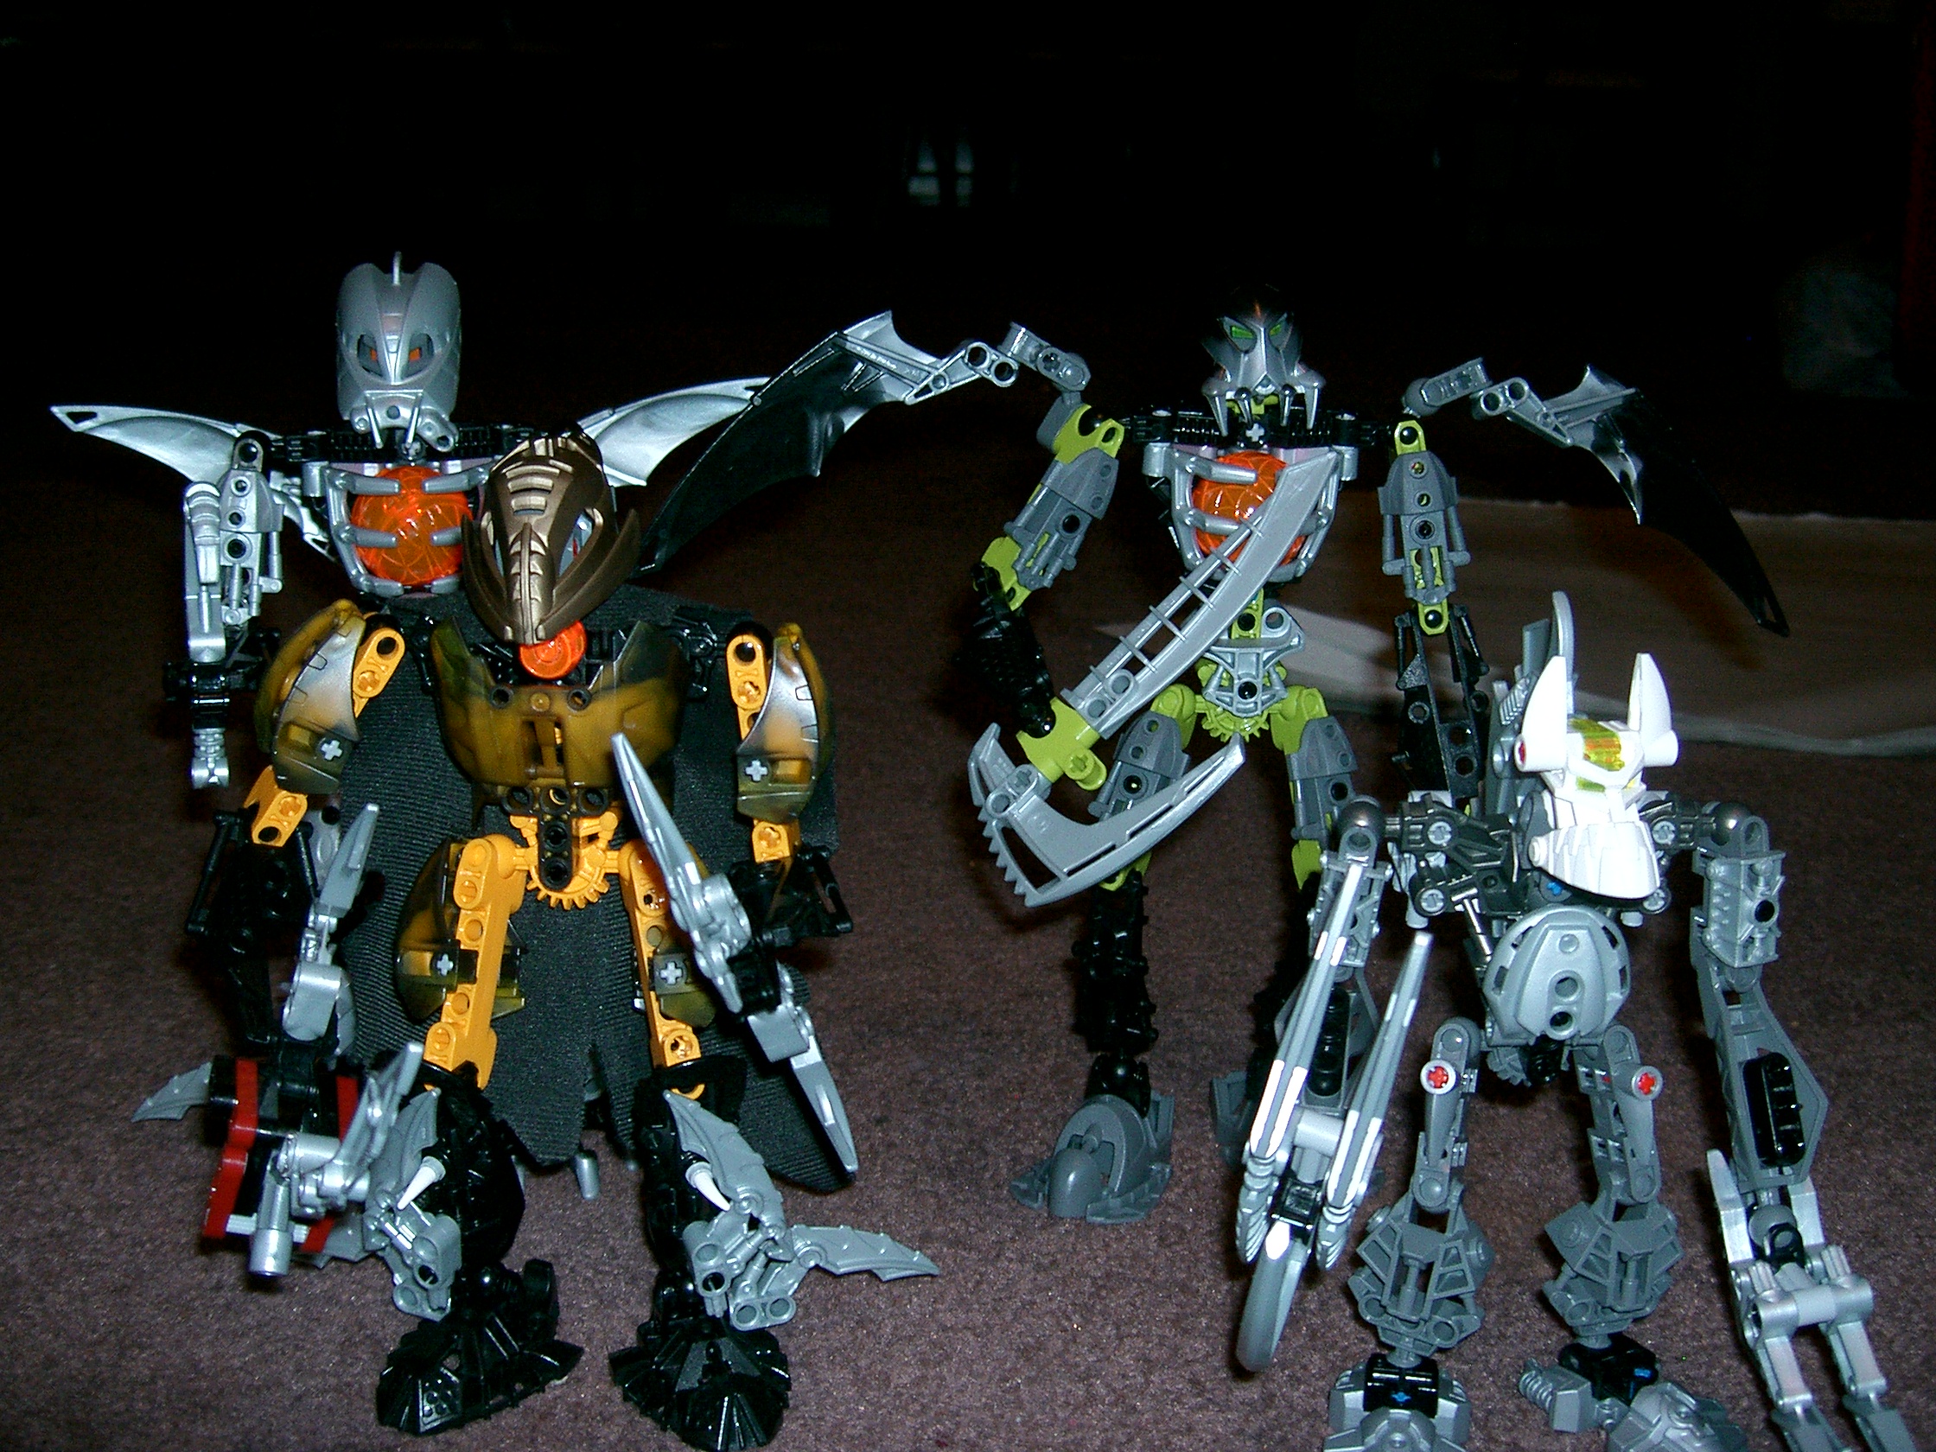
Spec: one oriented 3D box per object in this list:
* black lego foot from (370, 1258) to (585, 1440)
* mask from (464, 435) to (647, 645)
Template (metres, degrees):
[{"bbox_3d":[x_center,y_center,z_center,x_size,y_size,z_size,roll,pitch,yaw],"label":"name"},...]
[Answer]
[{"bbox_3d":[-0.113,0.135,0.486,0.041,0.022,0.045,7,17,24],"label":"black lego foot"},{"bbox_3d":[-0.087,-0.040,0.455,0.038,0.040,0.031,1,19,4],"label":"mask"}]

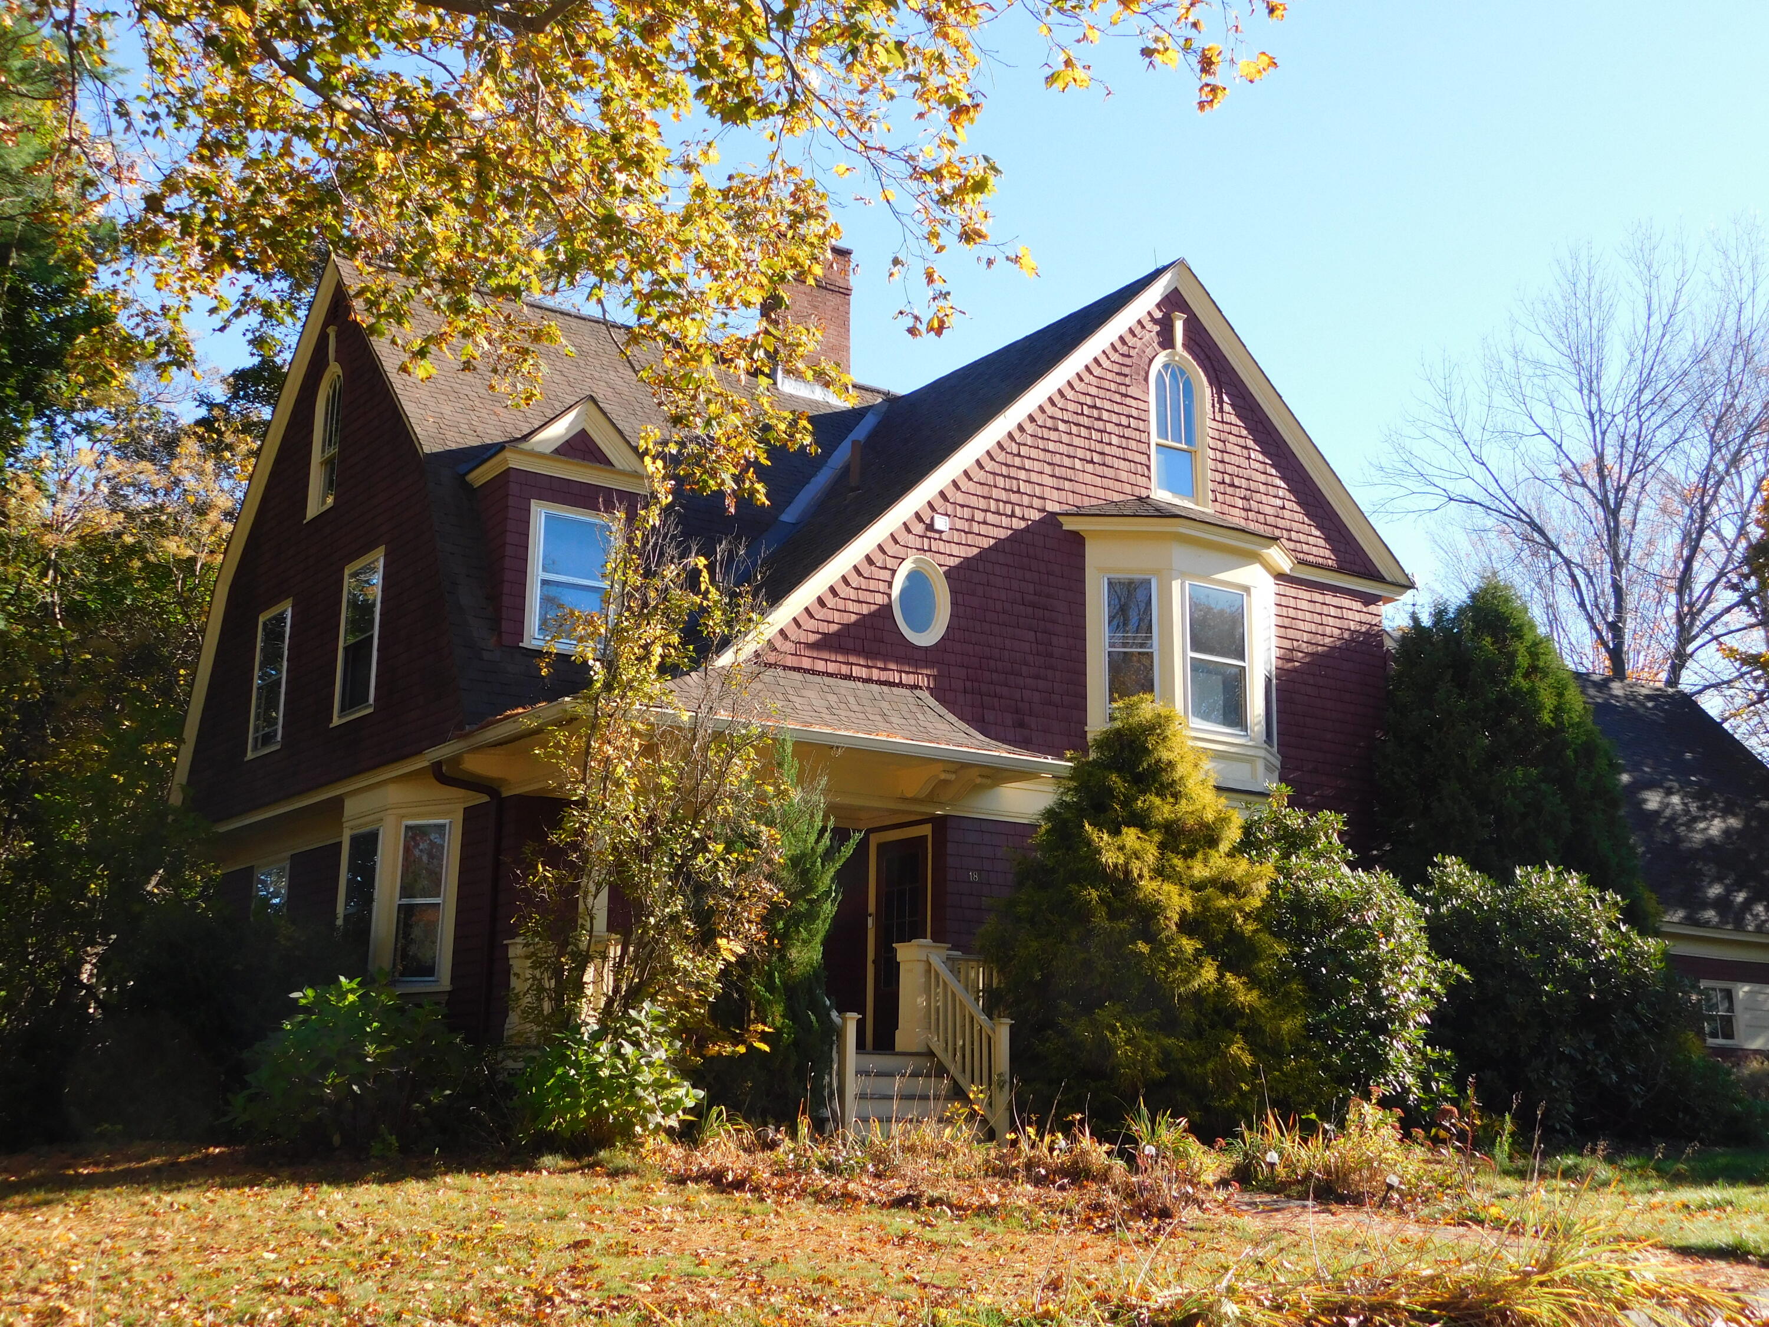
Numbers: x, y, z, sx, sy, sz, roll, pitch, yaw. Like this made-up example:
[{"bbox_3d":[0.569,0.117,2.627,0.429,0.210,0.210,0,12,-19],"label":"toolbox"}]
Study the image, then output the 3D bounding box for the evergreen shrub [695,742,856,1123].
[{"bbox_3d":[-0.877,2.238,16.533,1.361,3.233,1.297,1,-12,0],"label":"evergreen shrub"}]

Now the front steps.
[{"bbox_3d":[0.100,3.691,17.378,1.550,0.760,1.000,9,-14,-33],"label":"front steps"}]

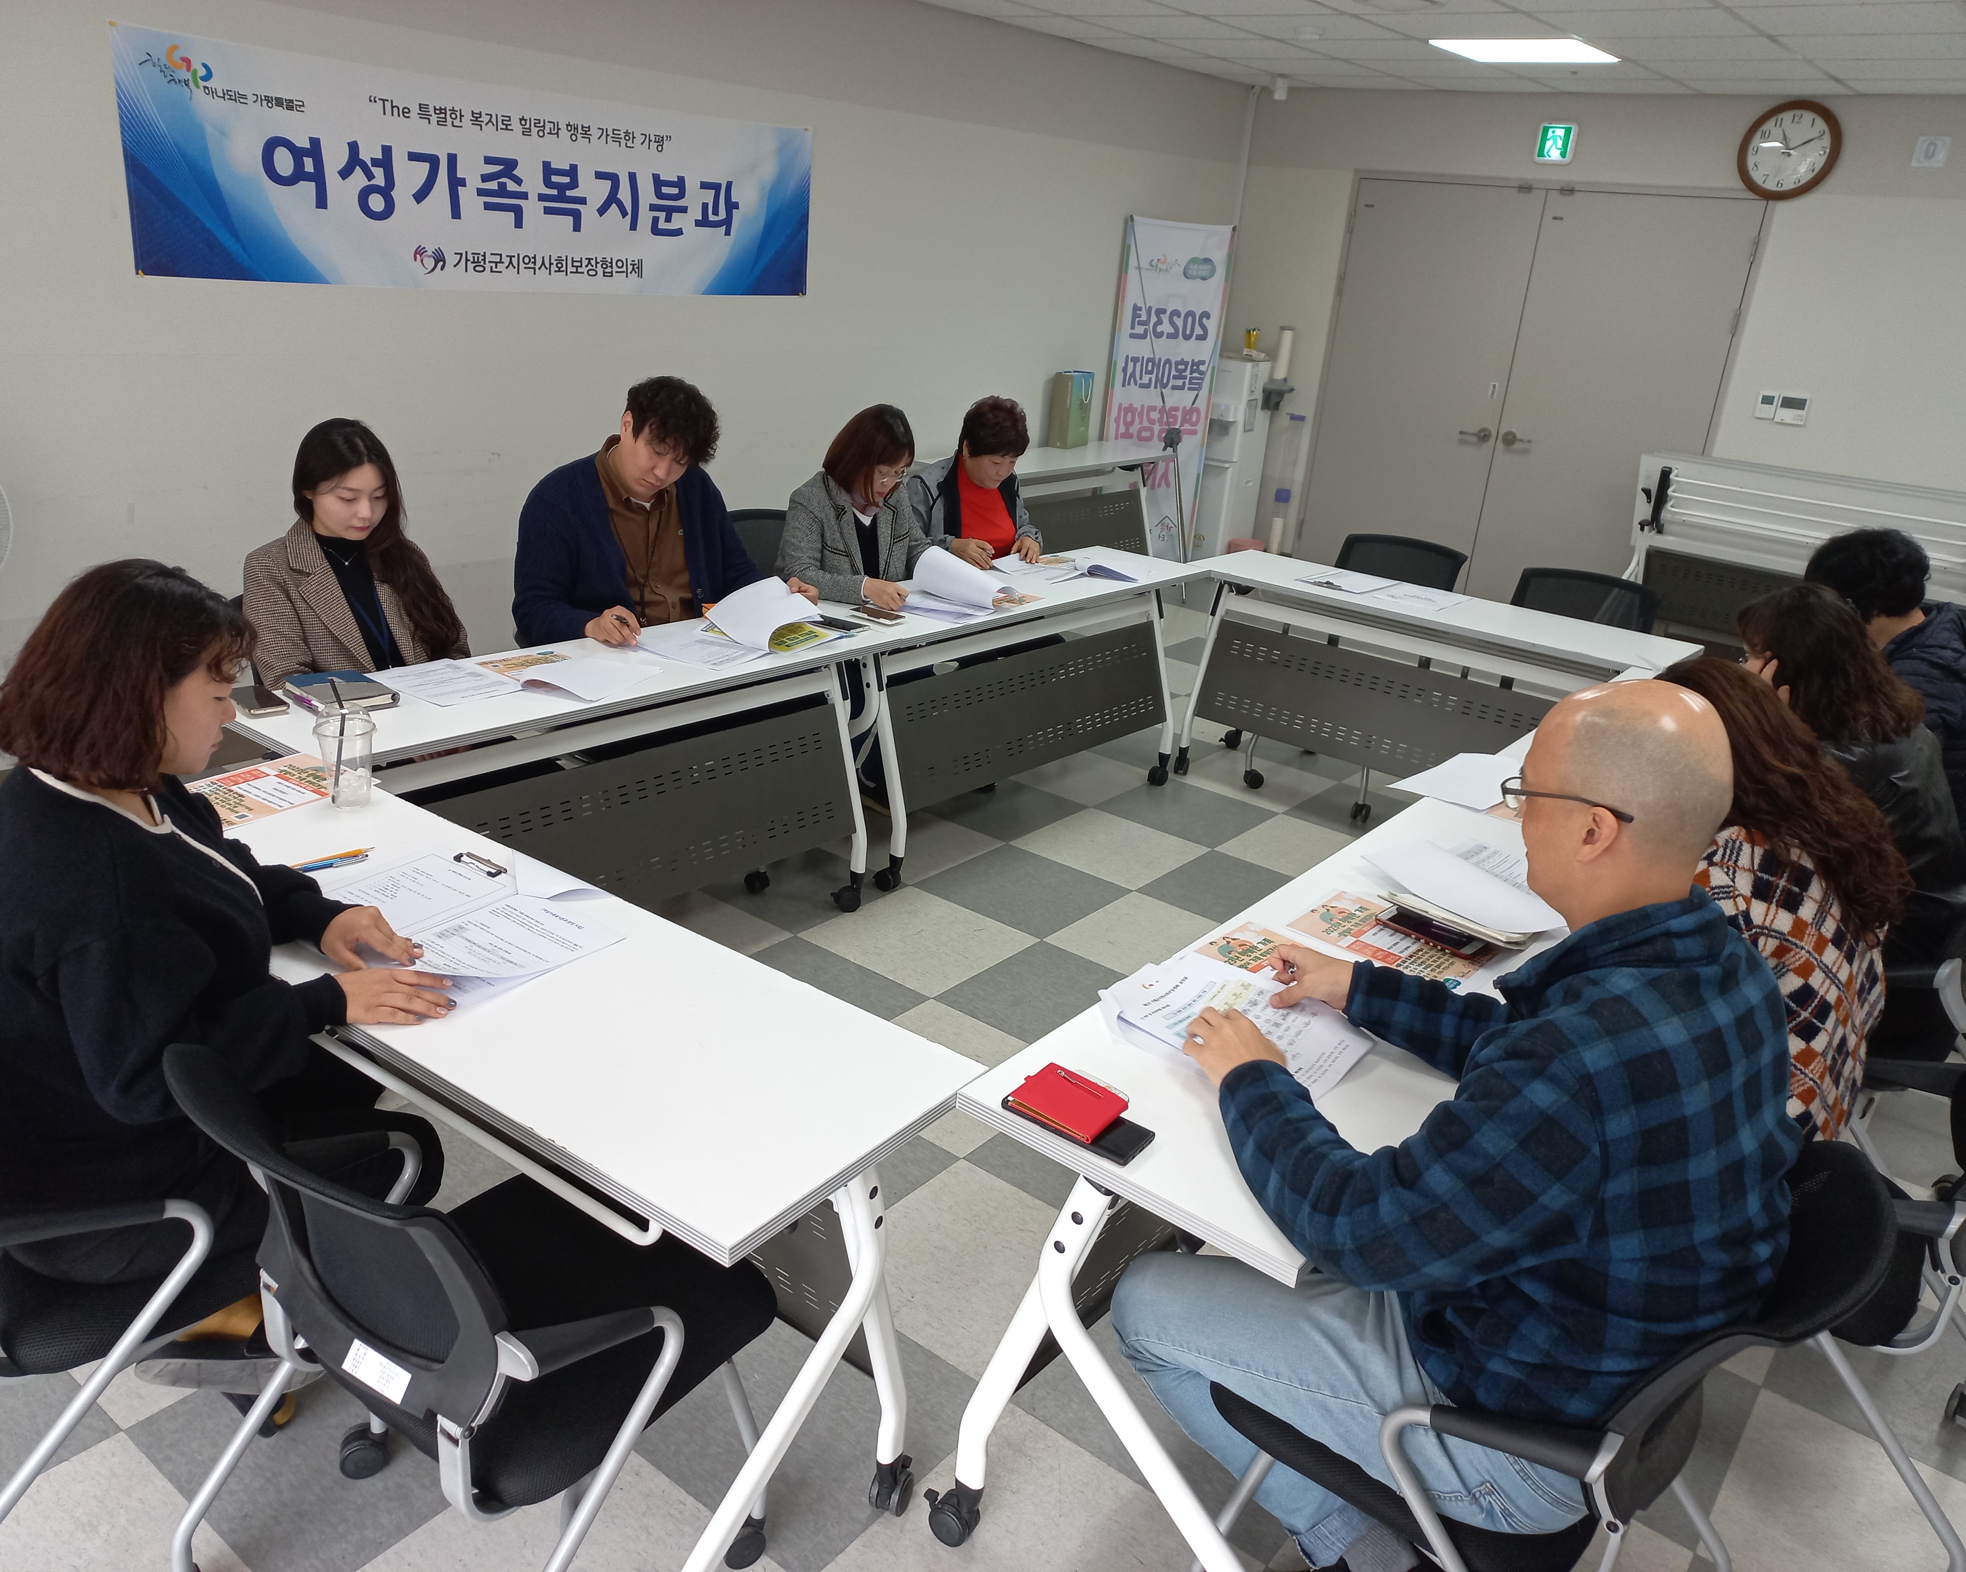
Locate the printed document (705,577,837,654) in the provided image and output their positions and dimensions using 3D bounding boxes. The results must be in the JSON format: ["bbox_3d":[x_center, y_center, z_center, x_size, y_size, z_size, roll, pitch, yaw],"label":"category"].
[{"bbox_3d":[-0.507,-0.412,3.642,0.250,0.095,0.300,14,22,23],"label":"printed document"}]

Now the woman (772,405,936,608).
[{"bbox_3d":[-0.349,-0.540,4.575,0.500,1.170,0.760,-15,28,-43],"label":"woman"}]

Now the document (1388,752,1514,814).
[{"bbox_3d":[0.980,-0.013,3.032,0.210,0.028,0.300,18,24,31],"label":"document"}]

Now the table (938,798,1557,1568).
[{"bbox_3d":[0.574,0.598,2.431,0.465,0.720,1.500,19,25,33],"label":"table"}]

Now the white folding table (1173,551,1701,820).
[{"bbox_3d":[1.375,-0.236,4.860,1.500,0.720,0.465,19,24,32],"label":"white folding table"}]

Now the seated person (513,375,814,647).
[{"bbox_3d":[-0.819,-0.334,3.725,0.660,1.290,0.760,-14,27,-41],"label":"seated person"}]

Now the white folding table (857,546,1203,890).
[{"bbox_3d":[0.059,-0.262,4.594,0.465,0.720,1.500,20,25,35],"label":"white folding table"}]

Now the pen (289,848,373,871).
[{"bbox_3d":[-0.977,0.106,2.257,0.150,0.010,0.018,-14,28,-42],"label":"pen"}]

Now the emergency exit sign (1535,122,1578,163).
[{"bbox_3d":[2.684,-3.020,7.108,0.186,0.179,0.040,20,25,33],"label":"emergency exit sign"}]

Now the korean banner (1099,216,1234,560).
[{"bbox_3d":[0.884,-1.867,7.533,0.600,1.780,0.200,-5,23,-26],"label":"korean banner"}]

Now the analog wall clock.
[{"bbox_3d":[3.486,-2.748,6.542,0.393,0.393,0.050,20,25,33],"label":"analog wall clock"}]

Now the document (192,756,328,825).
[{"bbox_3d":[-1.176,0.006,2.483,0.210,0.006,0.297,16,23,27],"label":"document"}]

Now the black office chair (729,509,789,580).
[{"bbox_3d":[-0.548,-0.400,4.646,0.570,0.820,0.550,19,25,33],"label":"black office chair"}]

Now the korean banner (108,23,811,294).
[{"bbox_3d":[-1.401,-1.874,4.753,0.020,0.592,2.480,20,25,33],"label":"korean banner"}]

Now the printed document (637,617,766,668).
[{"bbox_3d":[-0.648,-0.316,3.469,0.295,0.012,0.210,16,23,26],"label":"printed document"}]

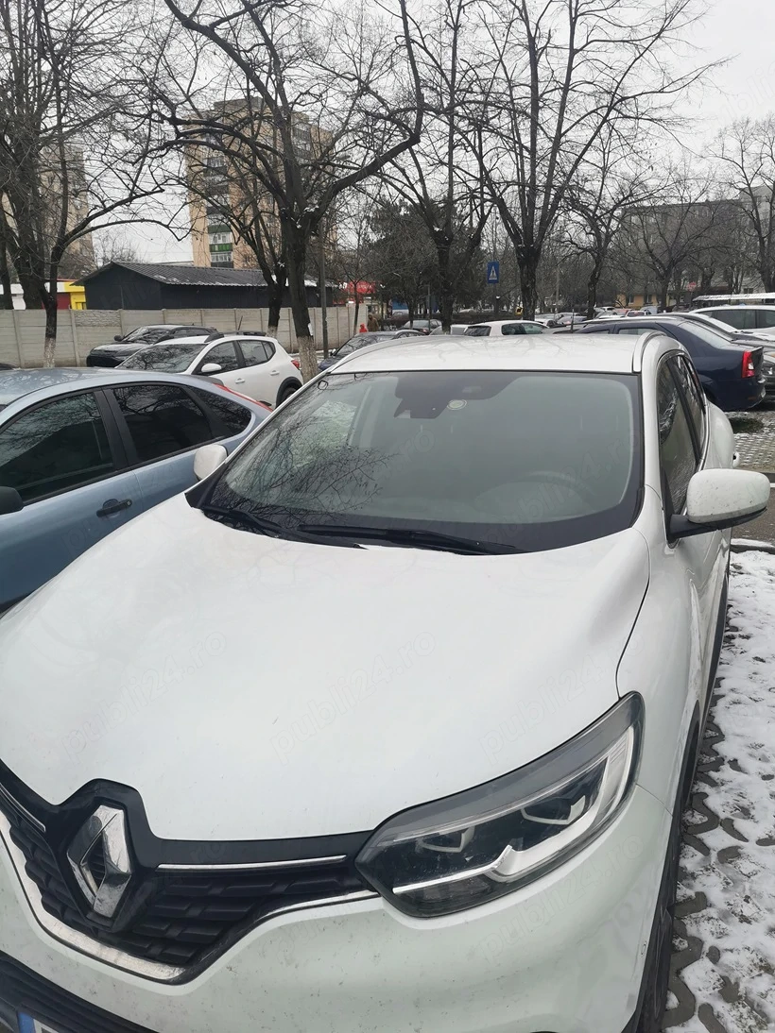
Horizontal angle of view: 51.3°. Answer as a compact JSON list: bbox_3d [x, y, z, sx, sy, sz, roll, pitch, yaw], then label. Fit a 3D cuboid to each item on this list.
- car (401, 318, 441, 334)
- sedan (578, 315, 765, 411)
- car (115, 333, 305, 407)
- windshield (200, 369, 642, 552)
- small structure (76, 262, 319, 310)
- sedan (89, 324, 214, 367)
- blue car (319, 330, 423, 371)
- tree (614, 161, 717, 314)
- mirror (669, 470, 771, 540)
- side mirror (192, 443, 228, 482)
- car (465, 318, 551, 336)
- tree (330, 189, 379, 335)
[{"bbox_3d":[2.261,-8.799,39.046,1.780,1.460,4.450,6,16,28],"label":"car"},{"bbox_3d":[3.636,-2.418,12.848,4.260,1.530,1.740,6,16,27],"label":"sedan"},{"bbox_3d":[-3.151,-2.204,13.245,1.850,1.580,4.100,5,16,24],"label":"car"},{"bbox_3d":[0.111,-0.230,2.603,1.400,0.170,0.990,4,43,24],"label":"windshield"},{"bbox_3d":[-7.563,-9.455,37.148,4.708,3.729,13.283,5,15,24],"label":"small structure"},{"bbox_3d":[-6.358,-4.680,22.915,1.860,1.650,4.400,5,15,24],"label":"sedan"},{"bbox_3d":[-0.203,-3.670,19.183,1.780,1.480,4.350,5,15,23],"label":"blue car"},{"bbox_3d":[16.528,-15.679,47.710,6.293,9.792,6.293,-1,14,0],"label":"tree"},{"bbox_3d":[0.973,-0.035,2.369,0.270,0.215,0.190,4,15,24],"label":"mirror"},{"bbox_3d":[-0.660,-0.207,3.143,0.220,0.180,0.150,5,15,24],"label":"side mirror"},{"bbox_3d":[4.219,-5.812,27.022,4.200,1.480,1.760,-12,18,-37],"label":"car"},{"bbox_3d":[-1.376,-10.383,34.505,2.300,6.794,2.300,-2,14,0],"label":"tree"}]

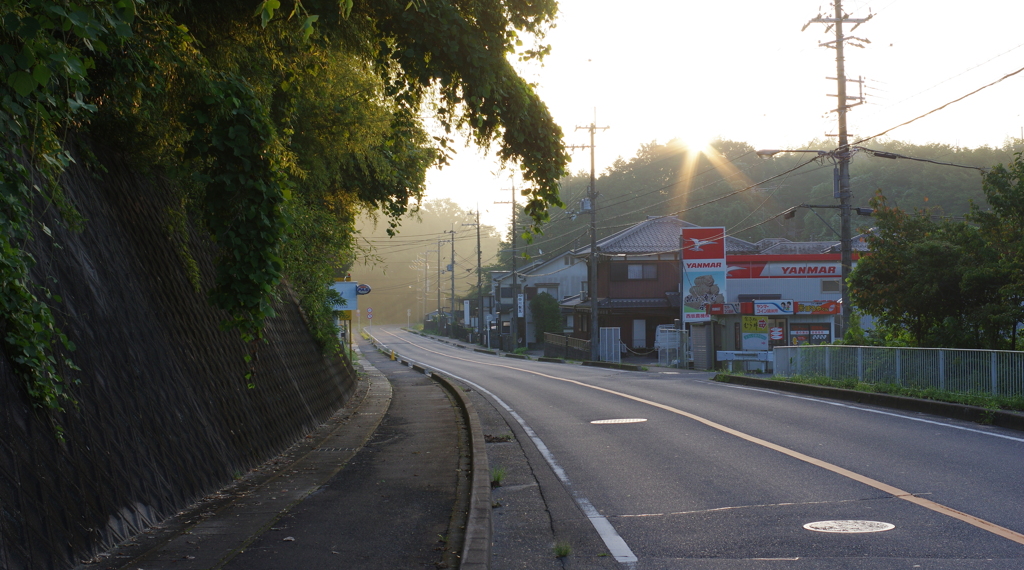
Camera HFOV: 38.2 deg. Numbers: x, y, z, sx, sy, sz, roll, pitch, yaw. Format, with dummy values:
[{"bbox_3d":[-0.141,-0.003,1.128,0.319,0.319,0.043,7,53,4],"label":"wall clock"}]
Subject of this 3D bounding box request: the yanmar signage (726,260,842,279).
[{"bbox_3d":[12.267,-0.684,66.500,5.800,0.880,0.150,-1,-1,2],"label":"yanmar signage"}]

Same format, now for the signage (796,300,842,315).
[{"bbox_3d":[11.581,0.853,56.000,1.700,0.550,0.130,-1,-1,2],"label":"signage"}]

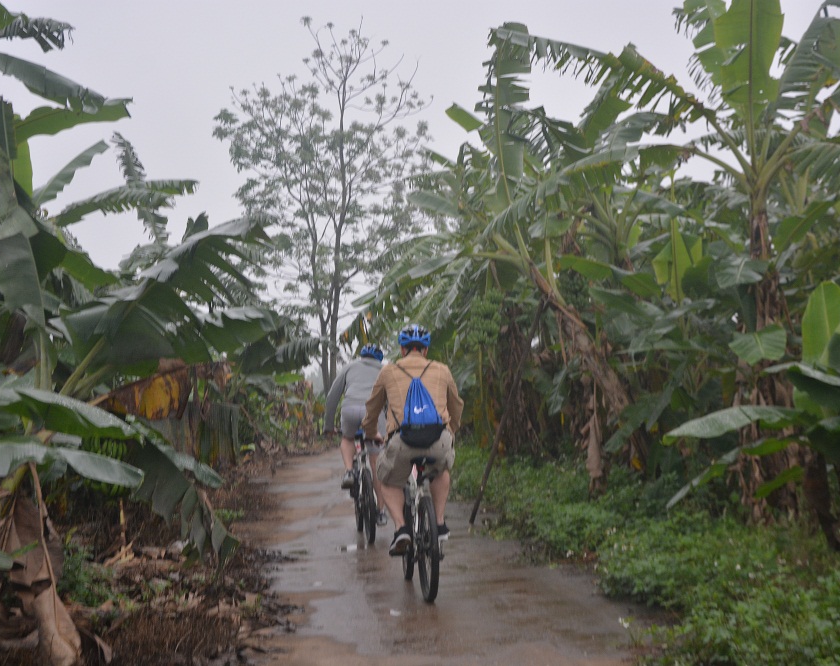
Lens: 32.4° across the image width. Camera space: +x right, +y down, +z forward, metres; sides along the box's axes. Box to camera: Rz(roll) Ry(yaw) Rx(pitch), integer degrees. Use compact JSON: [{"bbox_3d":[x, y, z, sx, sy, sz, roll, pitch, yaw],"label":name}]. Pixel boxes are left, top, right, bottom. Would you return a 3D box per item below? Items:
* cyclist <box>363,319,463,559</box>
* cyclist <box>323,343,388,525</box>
[{"bbox_3d":[-0.050,0.715,9.550,0.660,1.530,0.870,0,-2,-8],"label":"cyclist"},{"bbox_3d":[-0.575,0.912,13.100,0.640,1.640,0.920,0,-2,-8],"label":"cyclist"}]

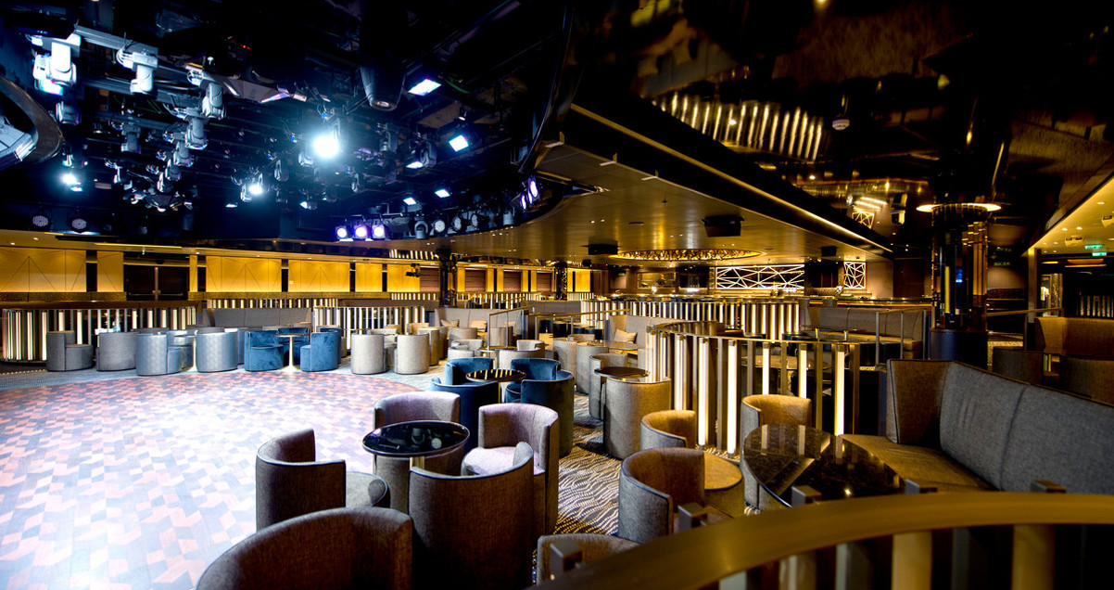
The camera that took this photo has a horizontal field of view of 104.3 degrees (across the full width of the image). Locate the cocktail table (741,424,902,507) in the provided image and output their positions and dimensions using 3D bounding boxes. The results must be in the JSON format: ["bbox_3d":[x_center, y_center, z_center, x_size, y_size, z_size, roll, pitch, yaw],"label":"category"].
[{"bbox_3d":[1.456,1.274,2.454,0.743,0.668,1.467,1,1,22],"label":"cocktail table"}]

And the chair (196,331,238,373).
[{"bbox_3d":[-6.454,1.066,8.220,0.640,0.700,0.630,1,1,40],"label":"chair"}]

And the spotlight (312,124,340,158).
[{"bbox_3d":[-3.032,-2.031,5.700,0.340,0.420,0.340,0,11,-30],"label":"spotlight"}]

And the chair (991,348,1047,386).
[{"bbox_3d":[6.887,1.159,6.393,0.655,0.702,0.655,0,1,12],"label":"chair"}]

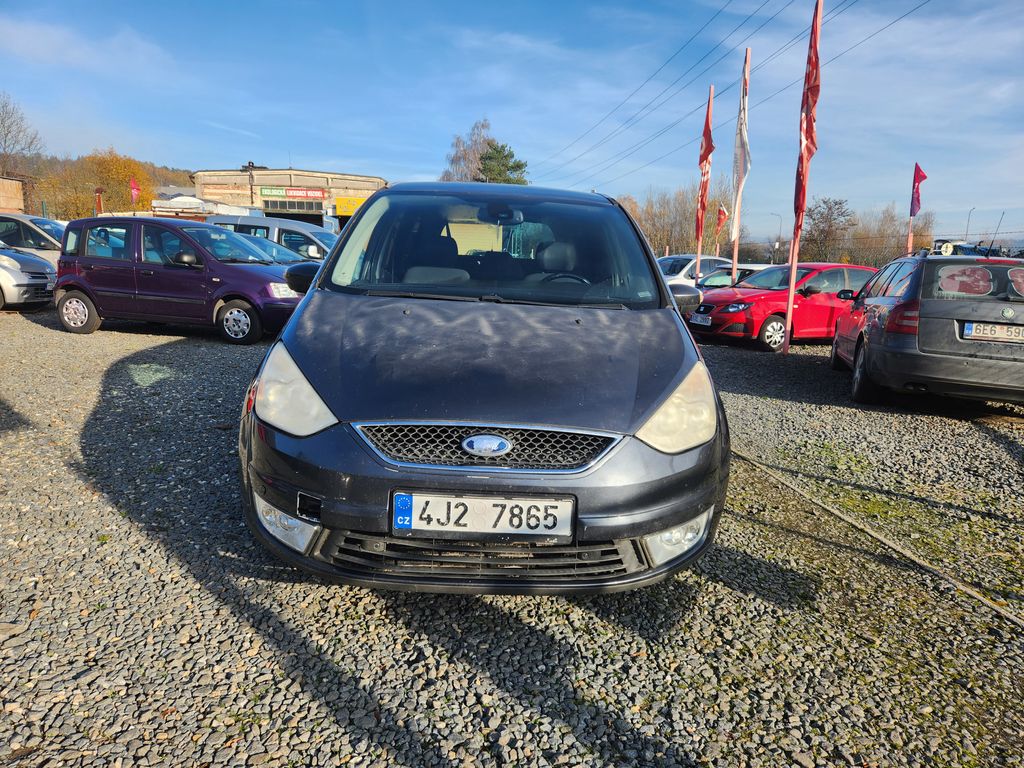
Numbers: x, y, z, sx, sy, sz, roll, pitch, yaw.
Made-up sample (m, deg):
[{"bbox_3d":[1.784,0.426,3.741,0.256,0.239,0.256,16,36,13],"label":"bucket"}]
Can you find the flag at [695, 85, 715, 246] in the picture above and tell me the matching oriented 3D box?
[{"bbox_3d":[4.636,-5.222,16.303,0.380,3.682,0.220,1,10,0],"label":"flag"}]

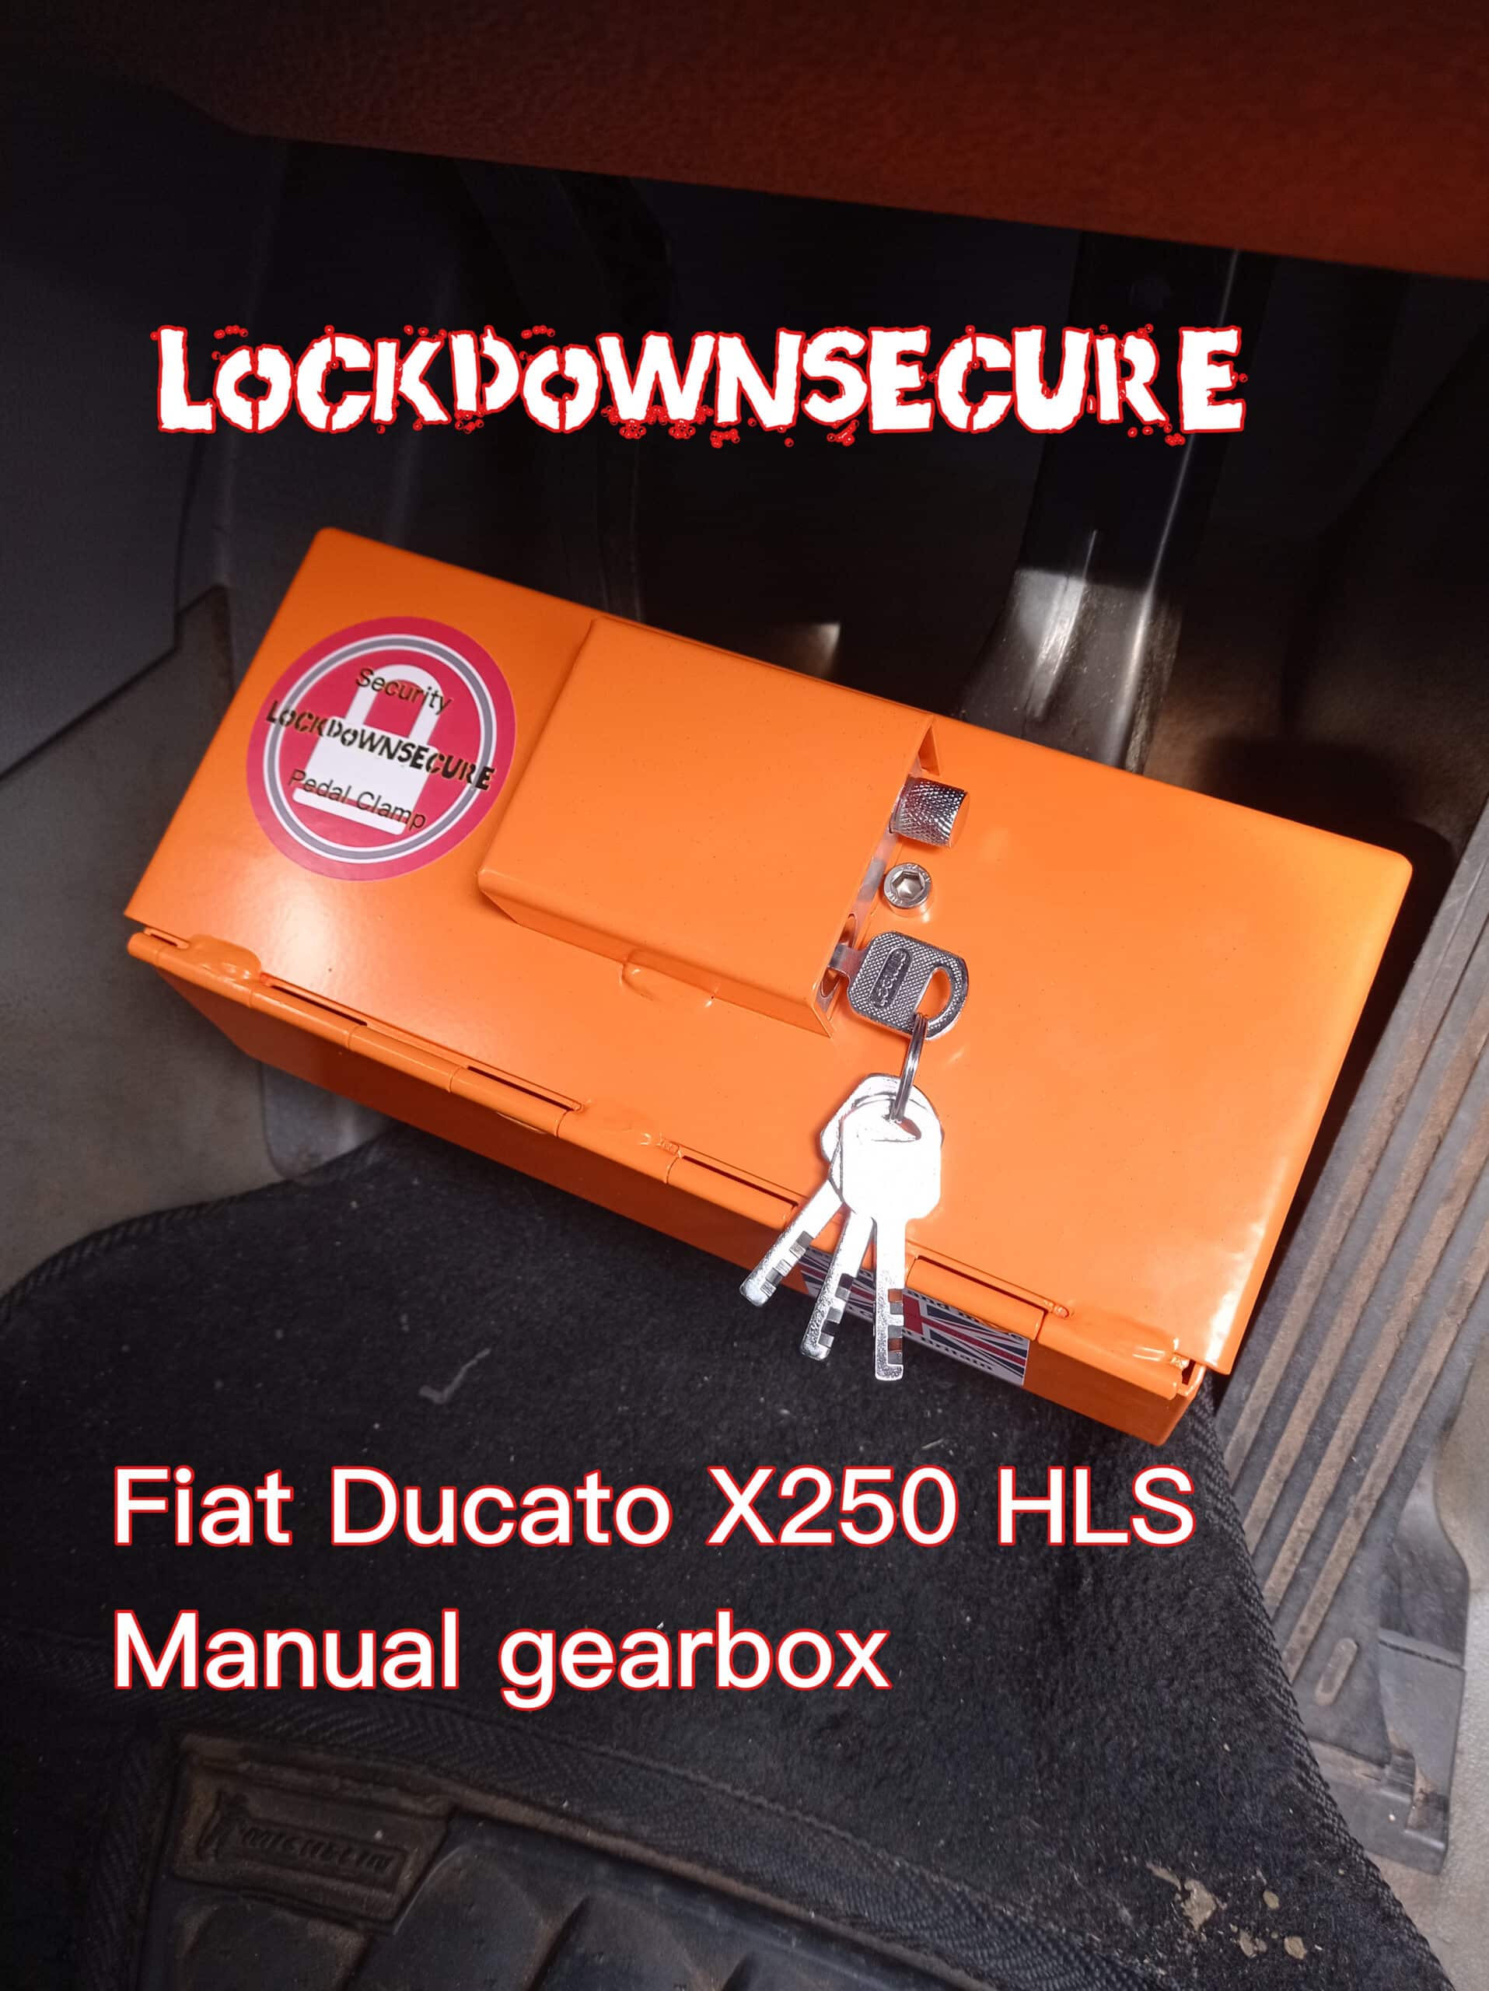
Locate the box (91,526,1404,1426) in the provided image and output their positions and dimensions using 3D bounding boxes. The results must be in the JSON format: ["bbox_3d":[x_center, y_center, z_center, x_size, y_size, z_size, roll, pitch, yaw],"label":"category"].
[{"bbox_3d":[-0.007,-0.014,0.465,0.337,0.112,0.157,21,80,17],"label":"box"}]

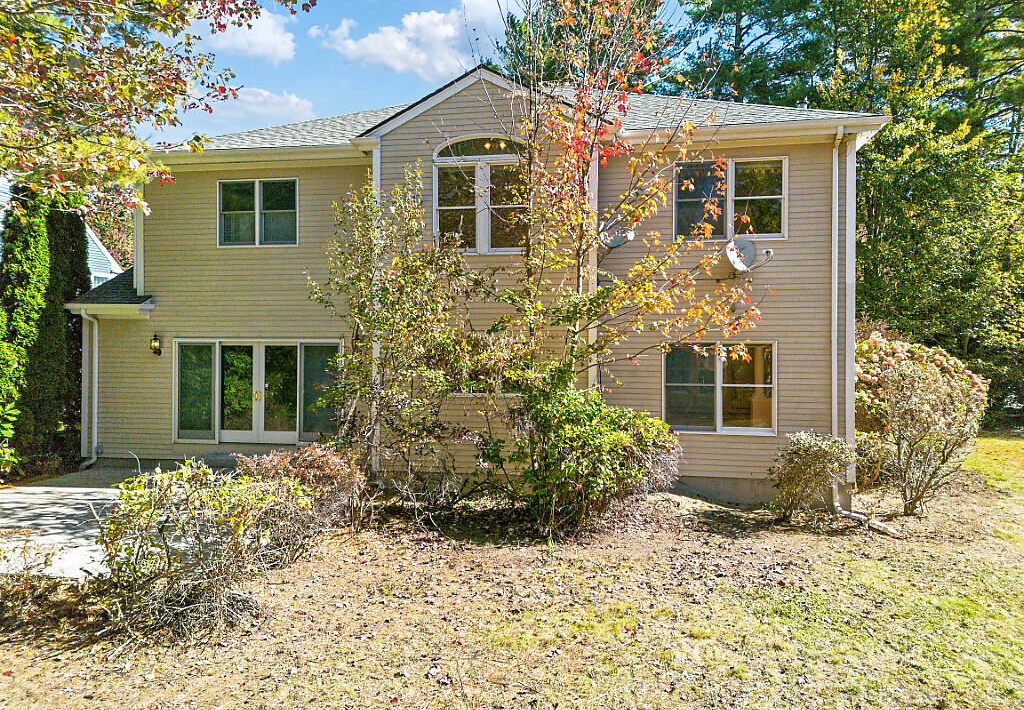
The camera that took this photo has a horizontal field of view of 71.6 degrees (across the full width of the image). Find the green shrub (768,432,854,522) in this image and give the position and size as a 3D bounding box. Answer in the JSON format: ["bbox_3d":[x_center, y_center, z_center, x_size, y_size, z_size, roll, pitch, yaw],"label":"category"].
[{"bbox_3d":[4.800,1.950,11.400,1.380,1.440,1.250,0,0,9],"label":"green shrub"}]

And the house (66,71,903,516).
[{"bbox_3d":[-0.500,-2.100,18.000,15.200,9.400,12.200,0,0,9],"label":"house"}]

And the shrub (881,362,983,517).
[{"bbox_3d":[7.030,1.400,11.900,1.780,2.550,1.700,0,0,9],"label":"shrub"}]

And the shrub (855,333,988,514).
[{"bbox_3d":[7.500,1.120,13.000,2.500,3.000,2.200,0,0,9],"label":"shrub"}]

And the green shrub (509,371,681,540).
[{"bbox_3d":[1.180,1.480,10.500,2.500,2.350,2.000,0,0,9],"label":"green shrub"}]

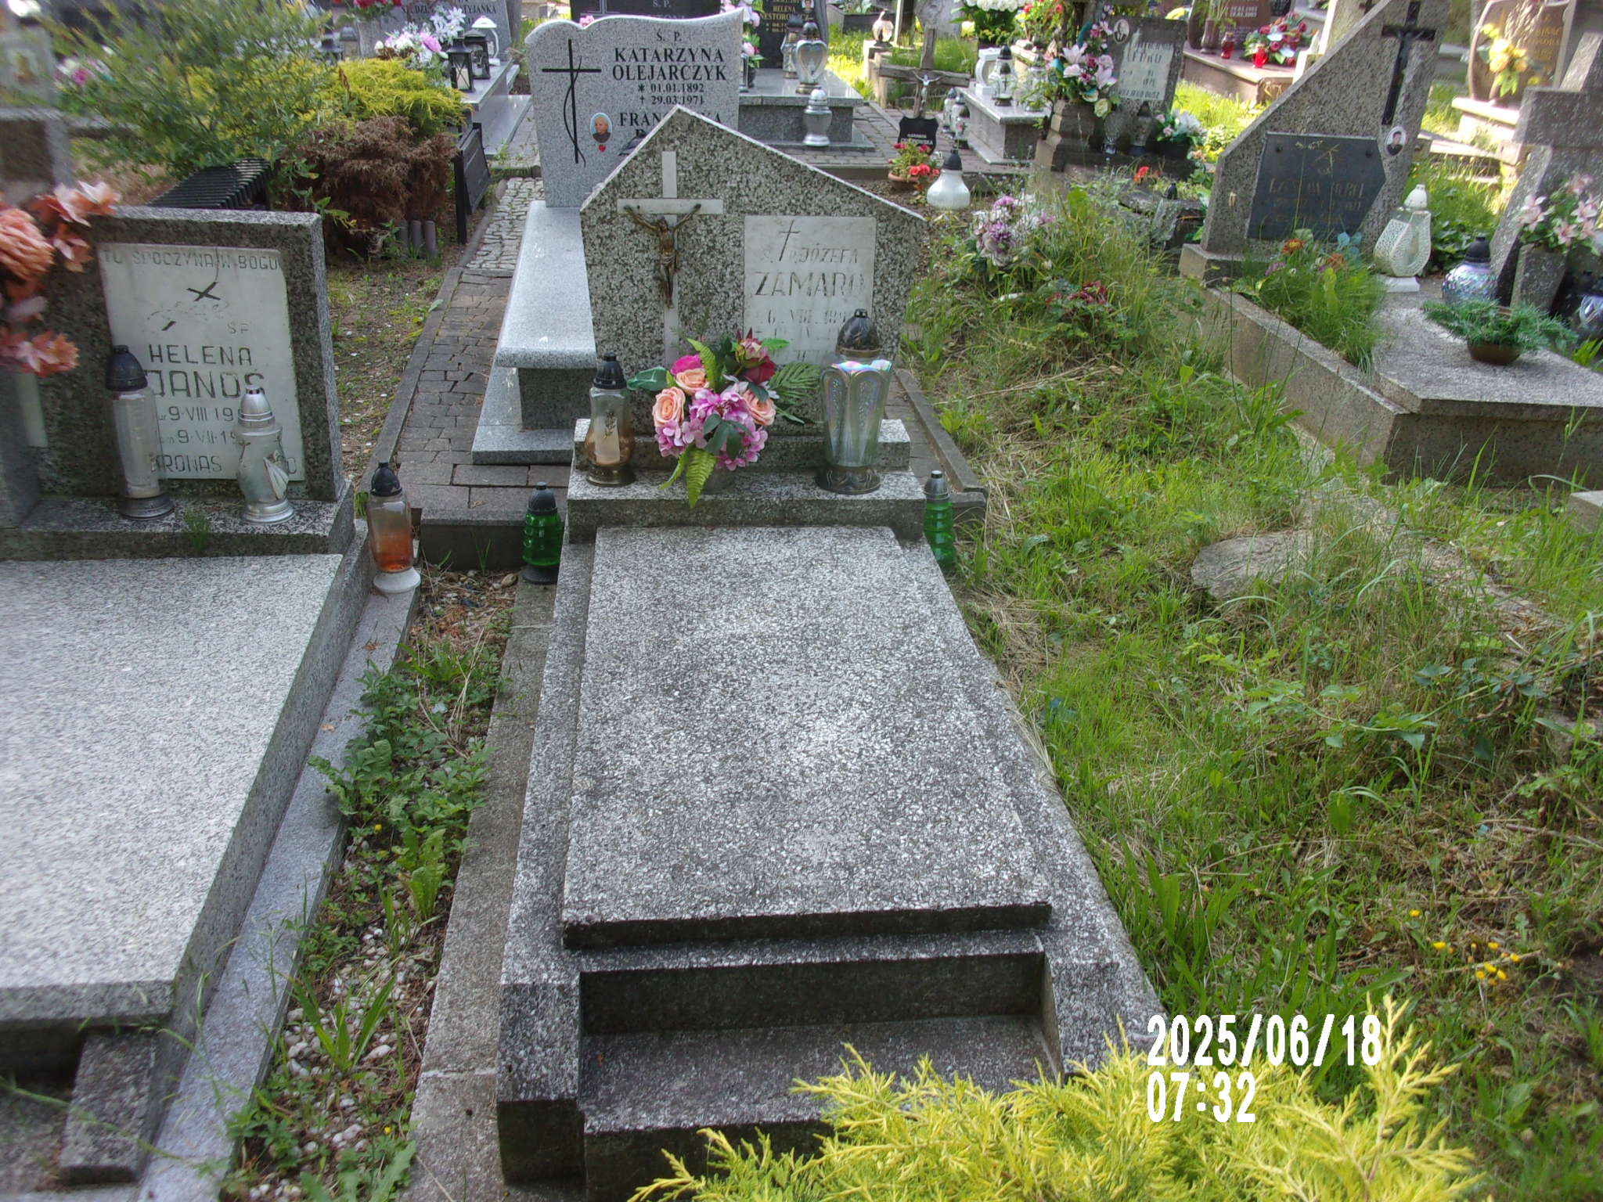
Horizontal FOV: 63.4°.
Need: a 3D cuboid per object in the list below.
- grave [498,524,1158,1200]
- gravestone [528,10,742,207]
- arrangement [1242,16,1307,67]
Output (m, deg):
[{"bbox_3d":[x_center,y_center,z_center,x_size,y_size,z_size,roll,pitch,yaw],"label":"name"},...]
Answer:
[{"bbox_3d":[-0.042,0.276,2.214,0.800,0.280,1.520,-1,26,-6],"label":"grave"},{"bbox_3d":[-0.646,-1.924,5.081,0.800,0.760,0.110,-1,26,-6],"label":"gravestone"},{"bbox_3d":[3.537,-4.183,9.700,0.480,0.370,0.350,-1,26,-6],"label":"arrangement"}]

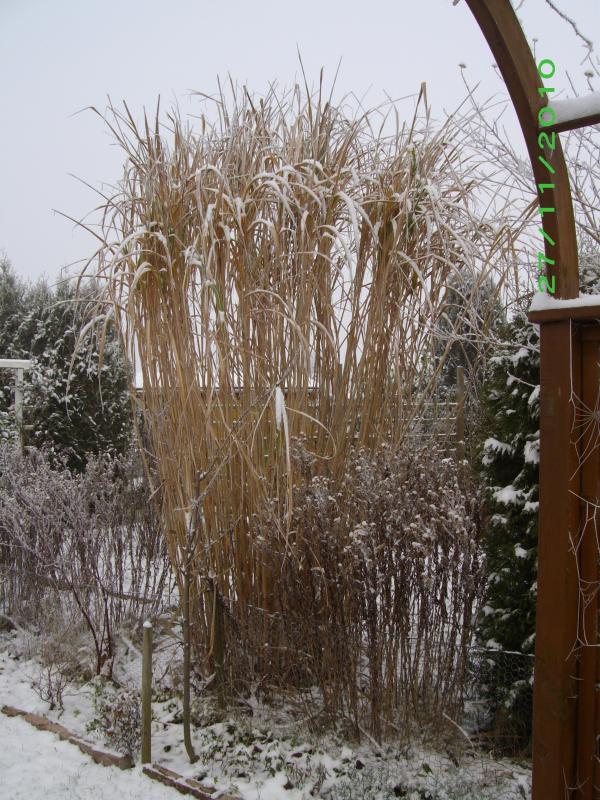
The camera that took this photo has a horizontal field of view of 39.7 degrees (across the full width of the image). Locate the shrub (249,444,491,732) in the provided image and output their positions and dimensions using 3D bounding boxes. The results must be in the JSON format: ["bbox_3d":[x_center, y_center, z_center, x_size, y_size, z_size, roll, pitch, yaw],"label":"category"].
[{"bbox_3d":[0.306,0.833,3.950,1.100,1.220,0.850,0,1,0],"label":"shrub"}]

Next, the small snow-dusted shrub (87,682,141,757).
[{"bbox_3d":[-0.773,1.315,3.470,0.225,0.275,0.220,0,1,0],"label":"small snow-dusted shrub"}]

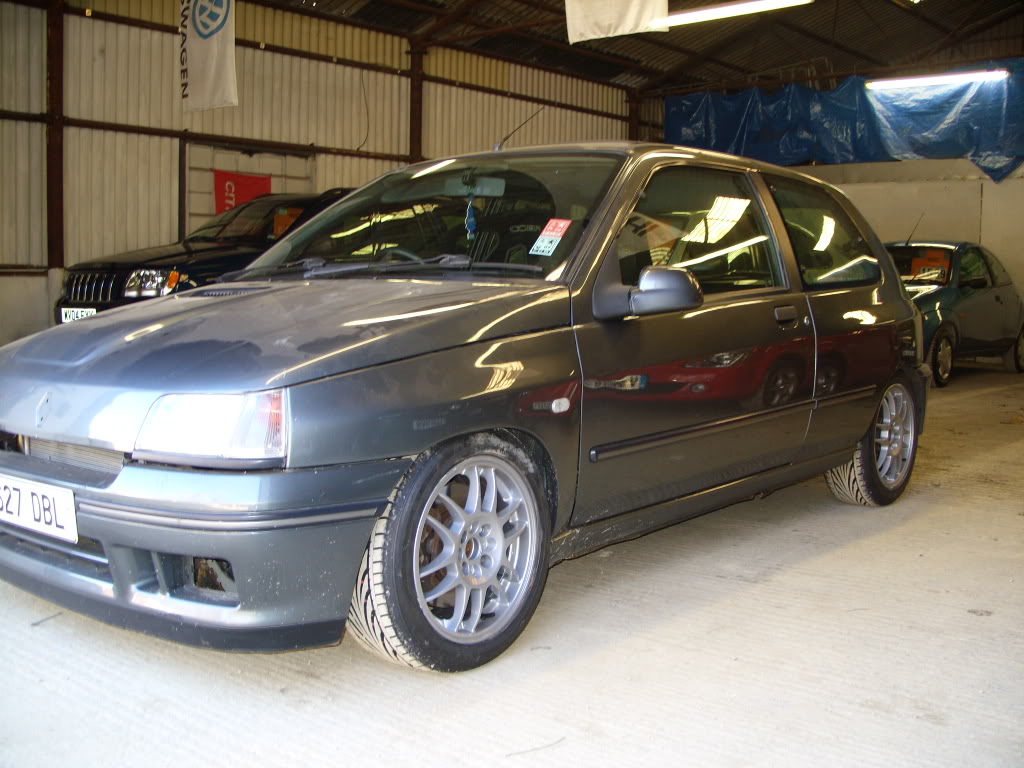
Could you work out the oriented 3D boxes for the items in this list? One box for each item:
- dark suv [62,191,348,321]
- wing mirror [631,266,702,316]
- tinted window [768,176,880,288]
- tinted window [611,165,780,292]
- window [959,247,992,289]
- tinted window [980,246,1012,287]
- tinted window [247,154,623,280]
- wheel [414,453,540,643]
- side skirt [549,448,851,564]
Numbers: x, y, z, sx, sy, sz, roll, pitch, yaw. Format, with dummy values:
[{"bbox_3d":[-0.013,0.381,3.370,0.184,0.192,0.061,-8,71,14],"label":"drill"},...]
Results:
[{"bbox_3d":[-1.792,-0.948,10.282,1.850,1.750,4.600,6,7,41],"label":"dark suv"},{"bbox_3d":[0.378,-0.225,2.738,0.175,0.120,0.105,6,7,40],"label":"wing mirror"},{"bbox_3d":[1.106,-0.514,3.884,0.060,0.390,0.730,-22,-10,39],"label":"tinted window"},{"bbox_3d":[0.484,-0.449,3.149,0.050,0.390,0.980,-22,-10,39],"label":"tinted window"},{"bbox_3d":[4.303,-1.093,10.388,0.050,0.400,1.000,-22,-10,39],"label":"window"},{"bbox_3d":[4.824,-1.155,11.018,0.050,0.390,0.680,-22,-10,39],"label":"tinted window"},{"bbox_3d":[-0.231,-0.522,3.373,1.280,0.110,0.680,6,41,40],"label":"tinted window"},{"bbox_3d":[-0.138,0.357,2.520,0.170,0.418,0.418,6,7,41],"label":"wheel"},{"bbox_3d":[0.627,0.336,3.368,0.090,0.100,1.750,6,7,40],"label":"side skirt"}]

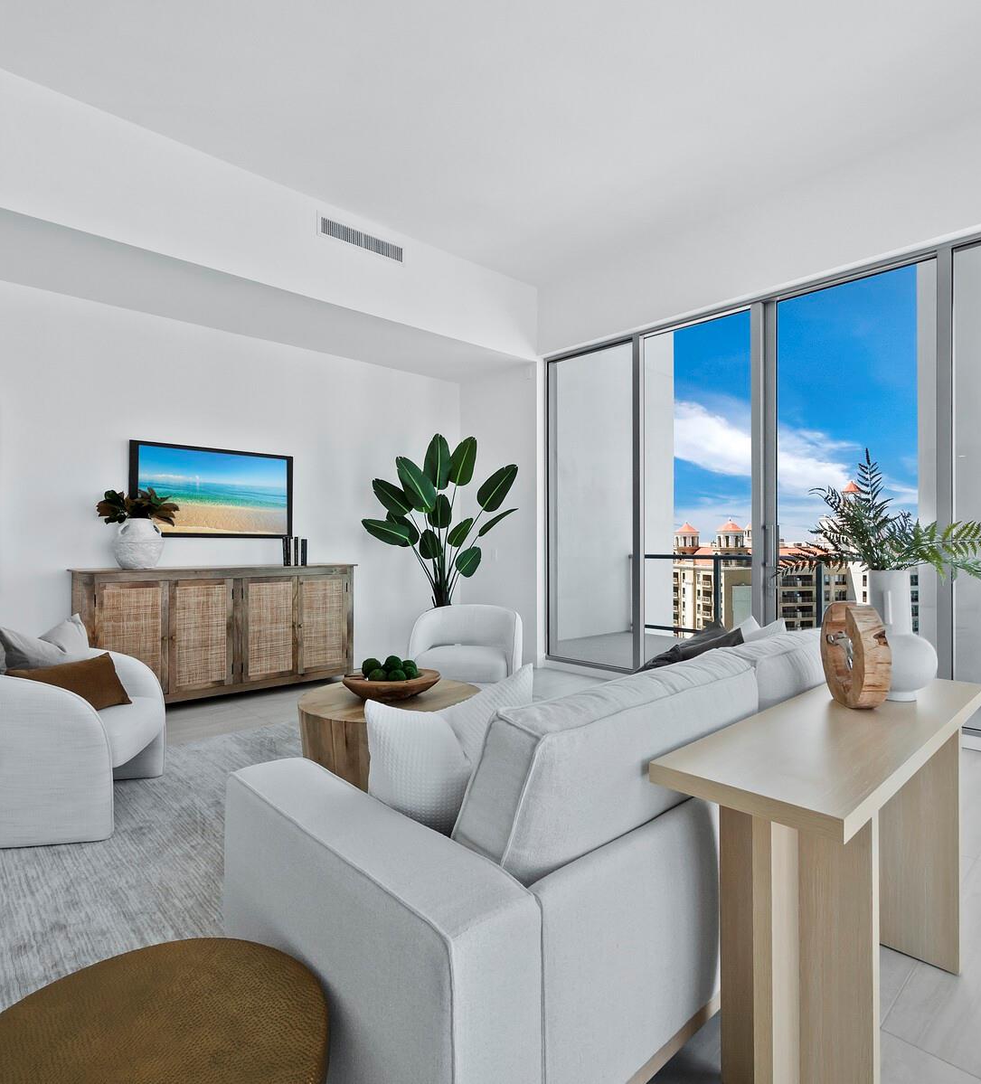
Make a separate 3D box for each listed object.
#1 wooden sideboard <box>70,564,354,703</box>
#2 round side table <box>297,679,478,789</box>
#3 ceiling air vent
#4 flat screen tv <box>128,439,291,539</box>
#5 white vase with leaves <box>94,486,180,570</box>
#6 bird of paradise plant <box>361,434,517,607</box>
[{"bbox_3d":[-2.126,0.727,4.741,2.089,1.018,0.490,0,0,-43],"label":"wooden sideboard"},{"bbox_3d":[-0.493,1.025,3.086,0.930,0.410,0.930,0,0,0],"label":"round side table"},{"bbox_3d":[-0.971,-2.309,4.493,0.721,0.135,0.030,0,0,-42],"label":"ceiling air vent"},{"bbox_3d":[-2.278,-0.400,4.886,1.277,0.746,0.060,0,0,-43],"label":"flat screen tv"},{"bbox_3d":[-2.583,-0.090,4.280,0.600,0.614,0.520,0,0,-43],"label":"white vase with leaves"},{"bbox_3d":[-0.475,0.126,5.400,1.380,2.223,1.200,0,0,0],"label":"bird of paradise plant"}]

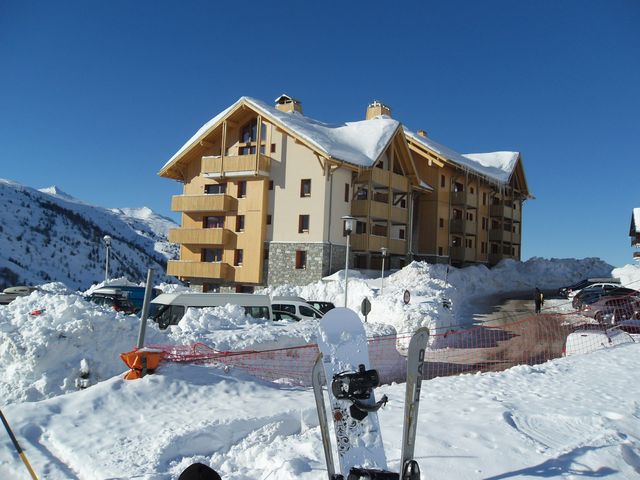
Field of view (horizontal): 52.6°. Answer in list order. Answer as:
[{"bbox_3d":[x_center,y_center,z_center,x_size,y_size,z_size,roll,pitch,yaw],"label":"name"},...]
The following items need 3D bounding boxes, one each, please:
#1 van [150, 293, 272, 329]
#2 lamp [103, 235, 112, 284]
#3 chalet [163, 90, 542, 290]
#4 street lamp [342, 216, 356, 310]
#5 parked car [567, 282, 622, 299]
[{"bbox_3d":[-4.944,3.388,27.000,5.600,2.420,2.000,4,-3,-32],"label":"van"},{"bbox_3d":[-15.763,2.095,48.000,0.550,4.900,0.550,3,-3,0],"label":"lamp"},{"bbox_3d":[6.100,-3.062,68.076,20.500,18.000,42.500,1,-3,34],"label":"chalet"},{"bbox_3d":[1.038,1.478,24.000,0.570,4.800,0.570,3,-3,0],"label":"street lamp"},{"bbox_3d":[19.636,3.774,45.300,4.400,1.450,1.770,2,-3,13],"label":"parked car"}]

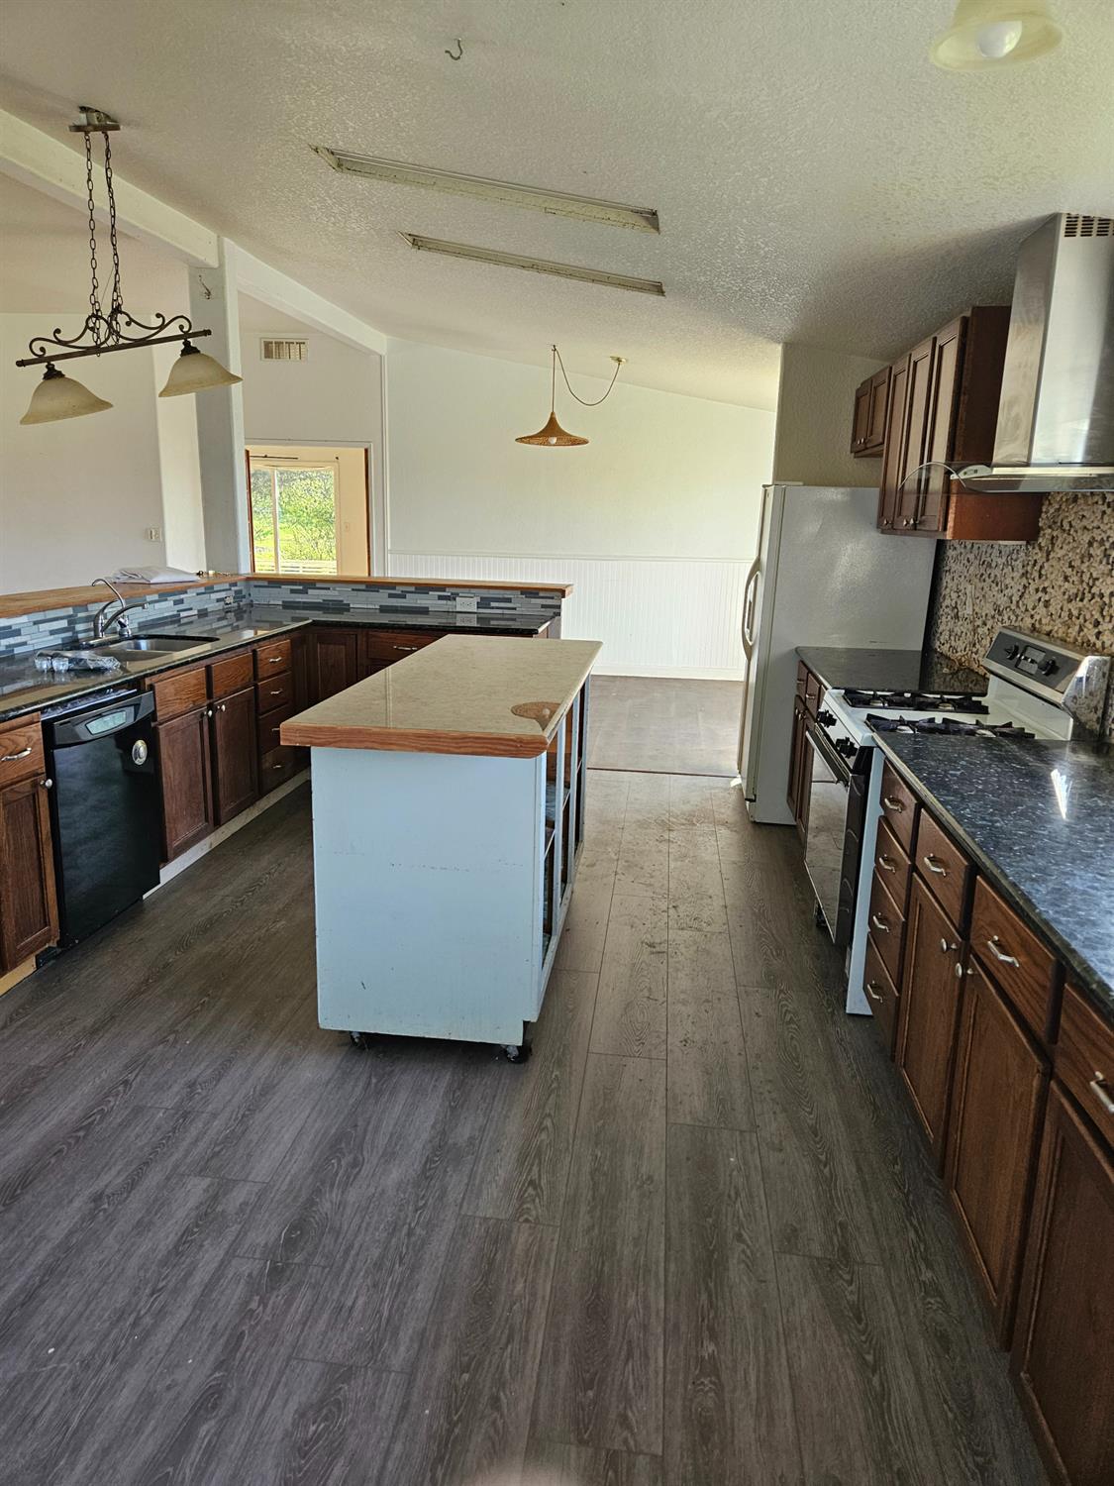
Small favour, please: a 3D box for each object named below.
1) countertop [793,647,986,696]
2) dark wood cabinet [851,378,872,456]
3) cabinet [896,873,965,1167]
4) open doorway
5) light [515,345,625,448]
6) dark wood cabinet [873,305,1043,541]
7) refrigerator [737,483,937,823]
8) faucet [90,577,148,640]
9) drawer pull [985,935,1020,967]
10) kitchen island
[{"bbox_3d":[1.440,-0.296,4.250,0.678,0.050,1.224,3,13,6],"label":"countertop"},{"bbox_3d":[1.749,-1.686,5.124,0.328,0.351,0.447,3,13,6],"label":"dark wood cabinet"},{"bbox_3d":[1.190,0.662,2.361,0.596,0.551,0.477,3,13,6],"label":"cabinet"},{"bbox_3d":[-2.370,-1.817,9.569,1.242,2.076,0.129,3,13,6],"label":"open doorway"},{"bbox_3d":[0.100,-2.606,7.416,0.825,0.691,0.546,3,13,6],"label":"light"},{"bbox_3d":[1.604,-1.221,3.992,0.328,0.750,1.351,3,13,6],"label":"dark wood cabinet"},{"bbox_3d":[1.413,-0.486,5.286,0.848,1.691,0.860,3,13,6],"label":"refrigerator"},{"bbox_3d":[-1.992,-0.606,4.494,0.240,0.267,0.200,3,13,6],"label":"faucet"},{"bbox_3d":[0.824,0.388,1.838,0.028,0.020,0.131,3,13,6],"label":"drawer pull"},{"bbox_3d":[-0.272,0.219,3.645,0.710,0.970,1.989,3,13,6],"label":"kitchen island"}]

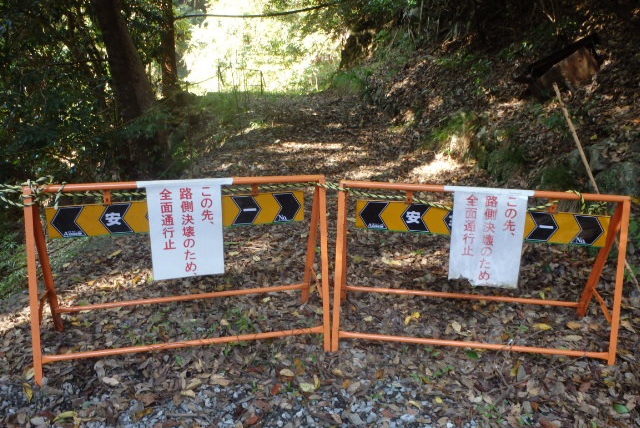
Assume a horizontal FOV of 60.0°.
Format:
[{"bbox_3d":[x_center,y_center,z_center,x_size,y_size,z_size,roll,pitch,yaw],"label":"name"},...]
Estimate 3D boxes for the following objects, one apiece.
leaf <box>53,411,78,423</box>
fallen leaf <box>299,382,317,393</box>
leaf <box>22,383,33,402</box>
[{"bbox_3d":[-0.892,0.711,1.950,0.084,0.018,0.033,-7,20,-23],"label":"leaf"},{"bbox_3d":[-0.047,0.678,2.185,0.065,0.014,0.038,6,19,16],"label":"fallen leaf"},{"bbox_3d":[-1.095,0.664,2.078,0.032,0.016,0.110,-12,22,-34],"label":"leaf"}]

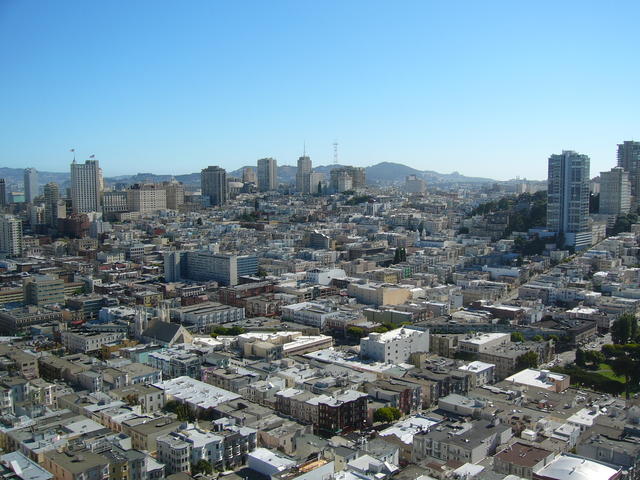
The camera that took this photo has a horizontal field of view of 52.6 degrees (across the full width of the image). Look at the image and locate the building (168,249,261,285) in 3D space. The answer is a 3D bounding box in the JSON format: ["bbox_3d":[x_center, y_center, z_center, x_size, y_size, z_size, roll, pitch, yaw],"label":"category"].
[{"bbox_3d":[-110.950,29.190,677.710,76.000,30.370,58.000,5,7,44],"label":"building"}]

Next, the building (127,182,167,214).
[{"bbox_3d":[-295.450,-72.080,1105.070,42.280,47.110,49.730,5,7,44],"label":"building"}]

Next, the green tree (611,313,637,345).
[{"bbox_3d":[208.800,60.470,444.240,17.890,21.560,17.890,0,5,0],"label":"green tree"}]

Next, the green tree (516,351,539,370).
[{"bbox_3d":[124.840,72.920,388.880,12.500,12.500,11.500,1,6,18],"label":"green tree"}]

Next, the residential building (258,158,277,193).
[{"bbox_3d":[-118.140,-141.200,1455.710,35.000,80.000,26.000,5,7,44],"label":"residential building"}]

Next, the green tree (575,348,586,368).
[{"bbox_3d":[156.000,70.600,387.010,7.190,11.560,7.190,0,5,0],"label":"green tree"}]

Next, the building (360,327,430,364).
[{"bbox_3d":[48.760,67.820,413.770,18.990,16.000,46.050,5,7,44],"label":"building"}]

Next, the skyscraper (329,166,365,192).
[{"bbox_3d":[55.480,-116.430,1301.010,51.200,56.630,54.530,5,7,44],"label":"skyscraper"}]

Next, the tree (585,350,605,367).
[{"bbox_3d":[168.690,73.080,397.280,12.000,10.000,11.000,2,6,23],"label":"tree"}]

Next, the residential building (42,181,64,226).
[{"bbox_3d":[-406.680,-52.200,983.480,24.990,67.140,17.490,5,7,44],"label":"residential building"}]

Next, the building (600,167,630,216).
[{"bbox_3d":[360.690,-58.620,792.010,24.540,58.000,30.240,5,7,44],"label":"building"}]

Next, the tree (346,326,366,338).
[{"bbox_3d":[26.050,66.670,461.390,14.270,10.150,14.270,0,5,0],"label":"tree"}]

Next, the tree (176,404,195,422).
[{"bbox_3d":[-59.900,77.180,287.600,7.700,9.500,7.500,-2,5,-12],"label":"tree"}]

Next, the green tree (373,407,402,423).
[{"bbox_3d":[30.150,77.420,288.990,13.000,7.500,8.000,0,5,6],"label":"green tree"}]

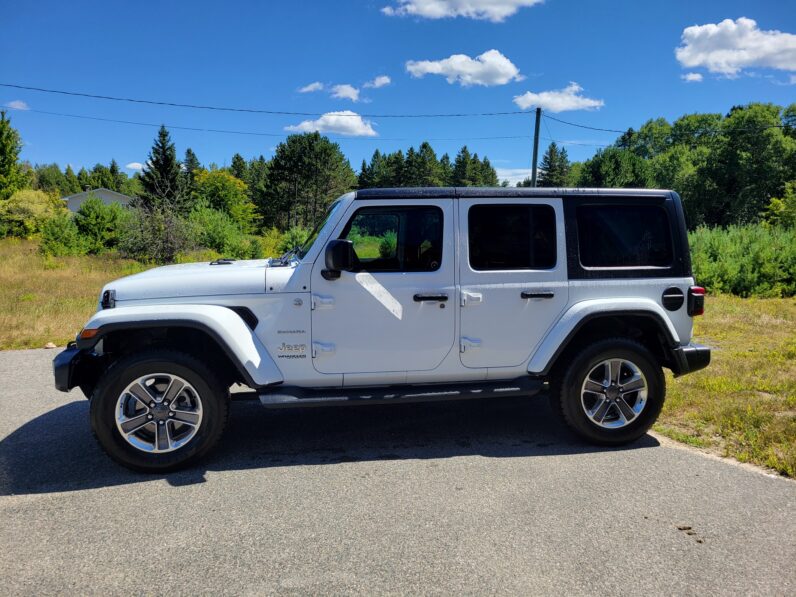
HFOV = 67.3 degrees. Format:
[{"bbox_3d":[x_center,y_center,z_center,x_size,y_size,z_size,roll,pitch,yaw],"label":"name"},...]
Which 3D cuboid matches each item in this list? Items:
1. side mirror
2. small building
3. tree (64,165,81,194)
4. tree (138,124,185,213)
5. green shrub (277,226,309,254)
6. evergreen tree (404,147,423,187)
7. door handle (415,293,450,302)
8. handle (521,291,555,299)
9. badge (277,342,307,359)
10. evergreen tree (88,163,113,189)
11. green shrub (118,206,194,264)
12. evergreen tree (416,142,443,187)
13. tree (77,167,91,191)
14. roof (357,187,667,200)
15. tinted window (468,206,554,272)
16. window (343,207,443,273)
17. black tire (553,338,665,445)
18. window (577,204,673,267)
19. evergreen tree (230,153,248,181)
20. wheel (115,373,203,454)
[{"bbox_3d":[-0.373,-0.245,3.751,0.185,0.260,0.240,-1,7,-8],"label":"side mirror"},{"bbox_3d":[-32.751,-9.667,66.300,7.777,4.600,9.000,-3,8,-26],"label":"small building"},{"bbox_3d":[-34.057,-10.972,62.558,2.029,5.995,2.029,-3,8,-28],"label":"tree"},{"bbox_3d":[-17.300,-8.871,44.016,3.227,7.682,3.227,-2,7,-21],"label":"tree"},{"bbox_3d":[-4.779,-2.617,27.475,1.675,1.373,1.591,-1,7,-10],"label":"green shrub"},{"bbox_3d":[1.729,-12.875,68.927,2.650,9.083,2.650,0,7,1],"label":"evergreen tree"},{"bbox_3d":[0.221,-0.007,3.937,0.225,0.058,0.050,-1,7,-9],"label":"door handle"},{"bbox_3d":[0.946,-0.027,4.052,0.239,0.047,0.050,-1,7,-9],"label":"handle"},{"bbox_3d":[-0.691,0.337,3.864,0.185,0.105,0.015,-1,8,-10],"label":"badge"},{"bbox_3d":[-33.732,-10.987,68.516,3.400,9.020,3.400,-3,7,-26],"label":"evergreen tree"},{"bbox_3d":[-8.574,-2.249,21.227,2.501,2.013,2.126,-3,7,-22],"label":"green shrub"},{"bbox_3d":[3.044,-10.204,58.568,3.800,9.920,3.800,0,7,3],"label":"evergreen tree"},{"bbox_3d":[-36.831,-11.097,70.502,2.800,8.770,2.800,-3,7,-27],"label":"tree"},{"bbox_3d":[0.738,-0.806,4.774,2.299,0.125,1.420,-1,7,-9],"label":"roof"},{"bbox_3d":[0.783,-0.417,4.091,0.620,0.450,0.030,-1,0,-8],"label":"tinted window"},{"bbox_3d":[-0.057,-0.387,3.924,0.710,0.434,0.045,-1,0,-9],"label":"window"},{"bbox_3d":[1.493,0.644,4.266,0.810,0.800,0.257,-1,8,-10],"label":"black tire"},{"bbox_3d":[1.634,-0.437,4.256,0.740,0.430,0.035,-1,0,-10],"label":"window"},{"bbox_3d":[-16.447,-10.459,62.539,3.000,9.420,3.000,-2,7,-14],"label":"evergreen tree"},{"bbox_3d":[-1.470,0.691,3.747,0.496,0.496,0.192,-1,8,-10],"label":"wheel"}]

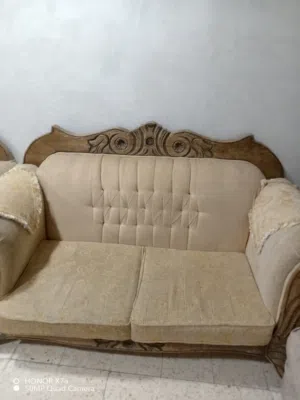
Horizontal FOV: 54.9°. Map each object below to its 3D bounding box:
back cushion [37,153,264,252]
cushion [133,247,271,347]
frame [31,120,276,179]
[{"bbox_3d":[-0.010,0.022,1.772,1.310,0.570,0.150,2,12,1],"label":"back cushion"},{"bbox_3d":[0.246,0.474,1.547,0.630,0.135,0.575,2,27,1],"label":"cushion"},{"bbox_3d":[0.004,-0.300,1.744,1.520,0.310,0.080,2,14,1],"label":"frame"}]

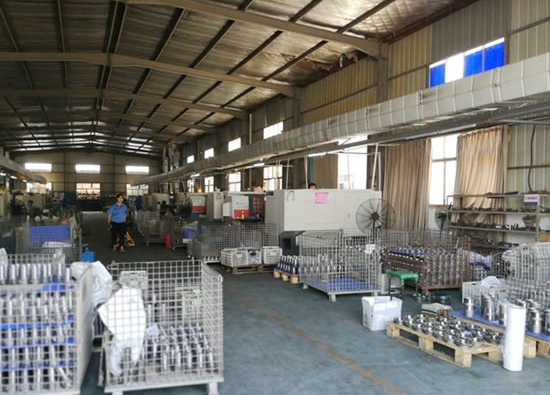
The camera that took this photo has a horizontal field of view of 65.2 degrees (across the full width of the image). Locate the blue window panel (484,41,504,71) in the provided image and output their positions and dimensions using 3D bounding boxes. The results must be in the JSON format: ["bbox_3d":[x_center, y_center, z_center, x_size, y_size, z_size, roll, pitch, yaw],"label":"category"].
[{"bbox_3d":[5.231,-3.317,10.259,0.050,0.603,0.532,0,0,-25],"label":"blue window panel"}]

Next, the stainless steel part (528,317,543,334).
[{"bbox_3d":[2.435,1.187,4.020,0.107,0.190,0.107,0,0,-25],"label":"stainless steel part"}]

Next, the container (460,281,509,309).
[{"bbox_3d":[2.800,1.290,5.640,0.400,0.290,0.500,0,0,-23],"label":"container"}]

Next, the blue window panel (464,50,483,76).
[{"bbox_3d":[4.986,-3.326,10.797,0.050,0.575,0.514,0,0,-25],"label":"blue window panel"}]

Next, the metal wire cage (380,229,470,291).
[{"bbox_3d":[2.481,1.045,7.160,0.850,0.880,1.080,0,0,-18],"label":"metal wire cage"}]

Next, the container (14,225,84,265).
[{"bbox_3d":[-4.176,1.012,7.987,1.035,0.870,0.840,0,0,-26],"label":"container"}]

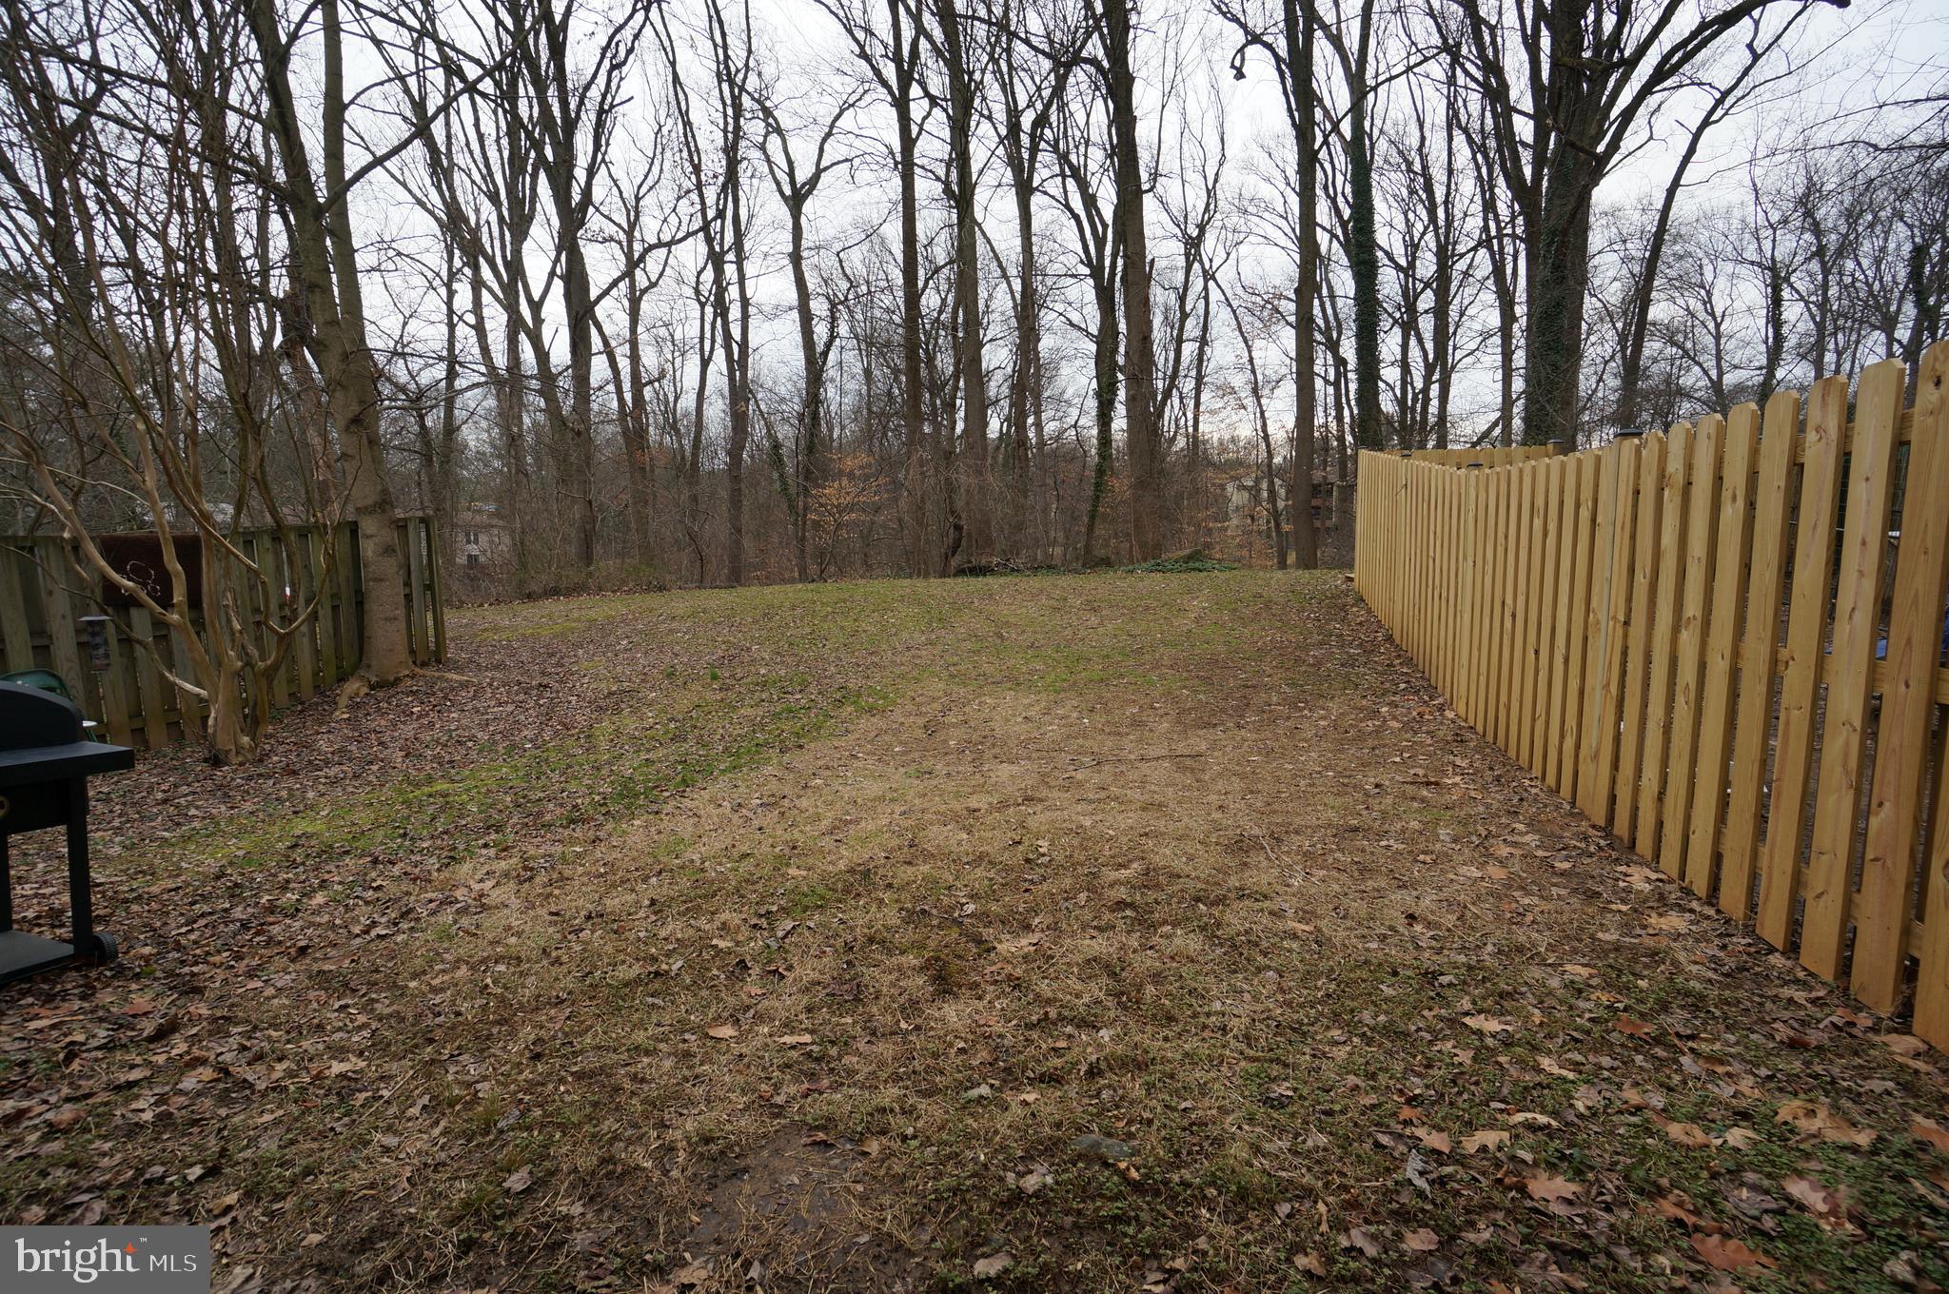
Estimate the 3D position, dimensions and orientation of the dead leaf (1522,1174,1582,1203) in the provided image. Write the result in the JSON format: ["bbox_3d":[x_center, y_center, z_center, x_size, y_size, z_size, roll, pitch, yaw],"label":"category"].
[{"bbox_3d":[1.223,1.143,1.710,0.102,0.022,0.055,-1,6,-5],"label":"dead leaf"}]

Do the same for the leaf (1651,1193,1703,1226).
[{"bbox_3d":[1.421,1.148,1.649,0.035,0.022,0.078,-2,6,-18],"label":"leaf"}]

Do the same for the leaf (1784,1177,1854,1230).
[{"bbox_3d":[1.744,1.142,1.682,0.169,0.035,0.096,-6,8,-40],"label":"leaf"}]

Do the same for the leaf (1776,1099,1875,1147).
[{"bbox_3d":[1.999,1.117,1.903,0.184,0.030,0.136,-4,7,-33],"label":"leaf"}]

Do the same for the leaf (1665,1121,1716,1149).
[{"bbox_3d":[1.643,1.123,1.871,0.075,0.022,0.084,2,6,19],"label":"leaf"}]

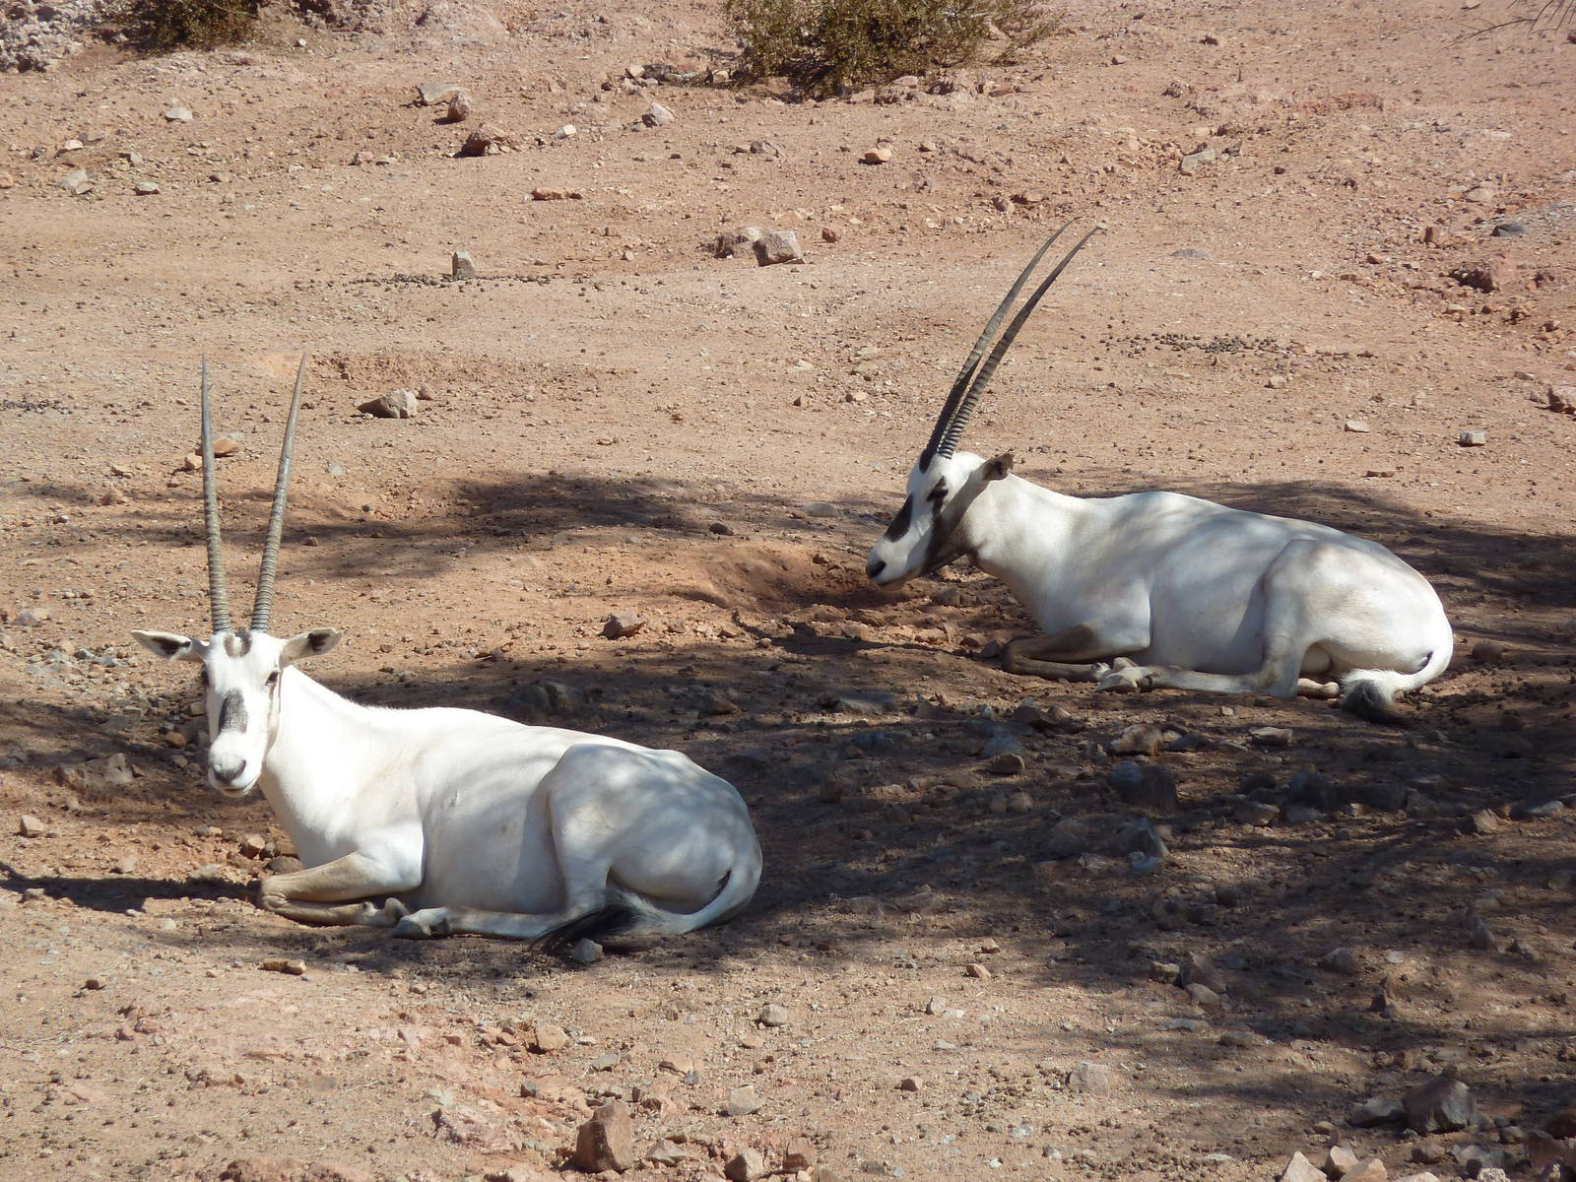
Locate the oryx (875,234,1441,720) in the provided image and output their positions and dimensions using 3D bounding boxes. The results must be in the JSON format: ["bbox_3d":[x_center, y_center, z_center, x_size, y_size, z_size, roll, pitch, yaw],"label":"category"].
[{"bbox_3d":[0.829,-0.295,30.409,1.350,1.000,0.530,3,11,17],"label":"oryx"}]

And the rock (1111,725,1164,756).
[{"bbox_3d":[0.793,0.337,30.912,0.123,0.059,0.092,0,12,0],"label":"rock"}]

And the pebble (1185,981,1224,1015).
[{"bbox_3d":[0.872,0.852,28.608,0.080,0.062,0.070,0,12,0],"label":"pebble"}]

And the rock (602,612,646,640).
[{"bbox_3d":[-0.372,0.080,30.954,0.098,0.055,0.075,0,11,0],"label":"rock"}]

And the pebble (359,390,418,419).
[{"bbox_3d":[-0.993,-0.464,33.948,0.143,0.066,0.105,0,11,0],"label":"pebble"}]

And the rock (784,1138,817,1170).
[{"bbox_3d":[0.025,1.130,27.393,0.064,0.054,0.059,0,12,0],"label":"rock"}]

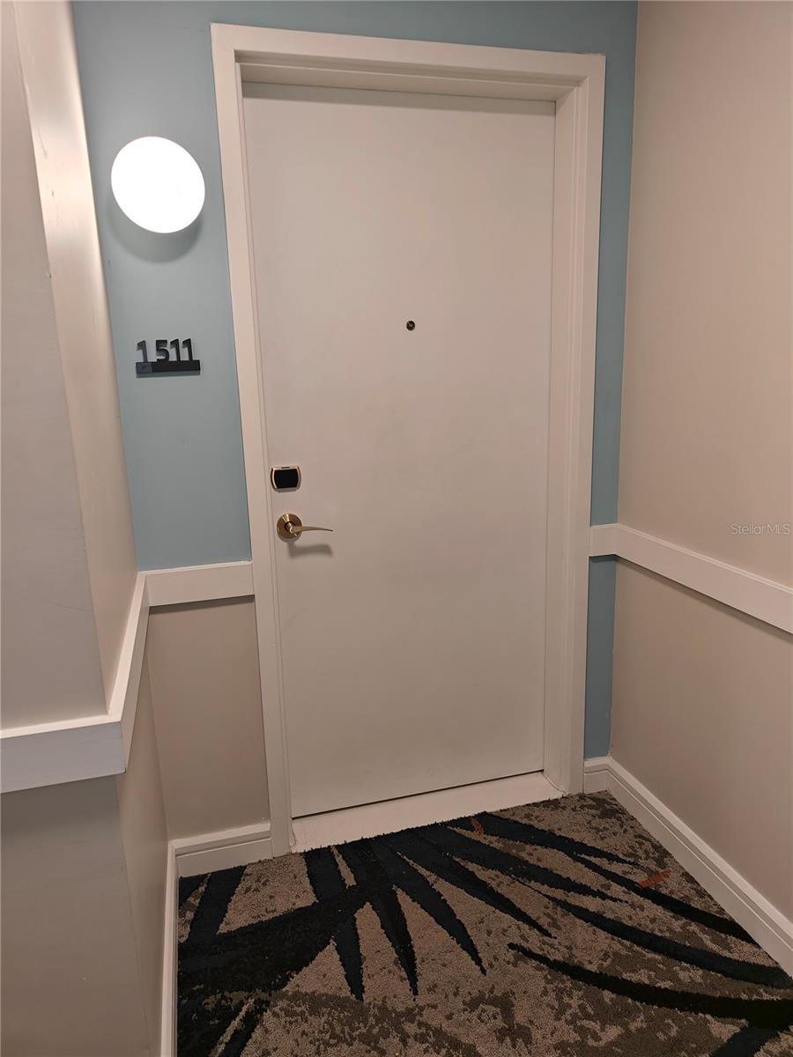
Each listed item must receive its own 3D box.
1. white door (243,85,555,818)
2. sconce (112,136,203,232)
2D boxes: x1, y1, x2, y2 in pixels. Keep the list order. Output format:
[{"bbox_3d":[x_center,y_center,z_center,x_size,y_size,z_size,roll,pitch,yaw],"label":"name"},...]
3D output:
[{"bbox_3d":[0.050,-0.154,2.215,0.908,2.114,0.047,-5,13,-15],"label":"white door"},{"bbox_3d":[-0.544,-0.784,1.679,0.200,0.200,0.100,-5,13,-15],"label":"sconce"}]

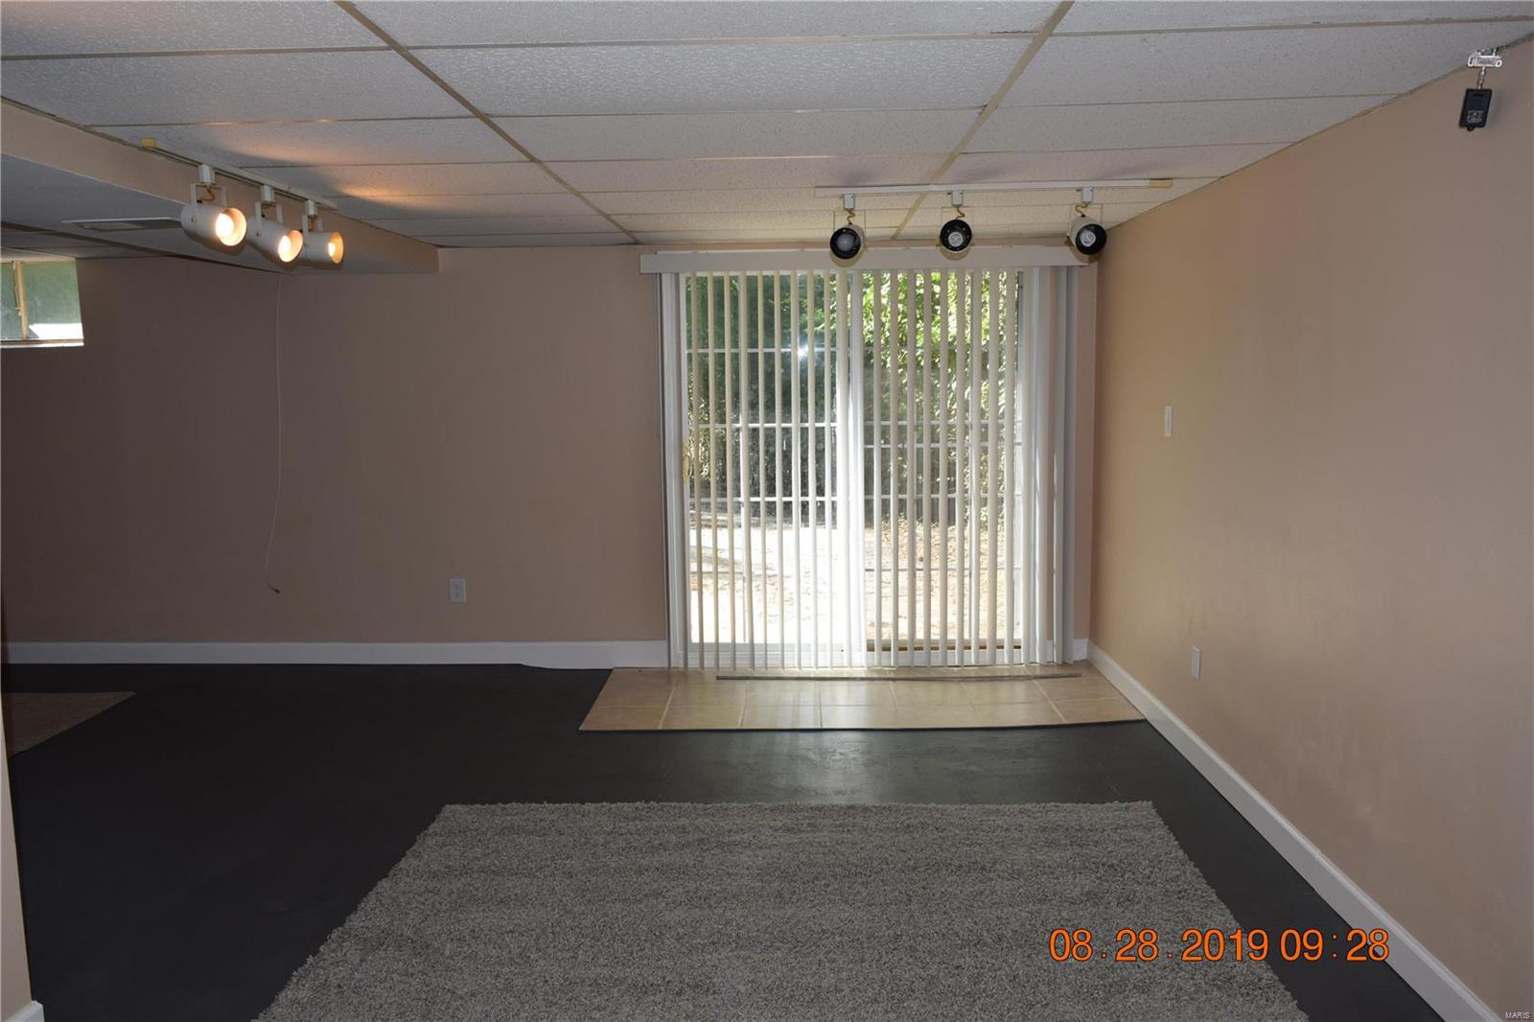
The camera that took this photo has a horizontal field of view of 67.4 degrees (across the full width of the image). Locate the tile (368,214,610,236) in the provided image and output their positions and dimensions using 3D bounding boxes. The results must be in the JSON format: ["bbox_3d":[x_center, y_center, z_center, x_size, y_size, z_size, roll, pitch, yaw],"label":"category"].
[{"bbox_3d":[-1.106,-1.221,4.908,0.932,0.020,0.598,-1,7,2],"label":"tile"}]

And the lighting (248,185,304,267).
[{"bbox_3d":[-1.549,-0.901,3.624,0.155,0.235,0.110,2,8,22],"label":"lighting"}]

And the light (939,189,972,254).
[{"bbox_3d":[0.647,-0.985,3.942,0.112,0.215,0.155,0,7,9],"label":"light"}]

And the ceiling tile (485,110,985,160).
[{"bbox_3d":[-0.070,-1.006,3.067,1.195,0.022,0.586,-1,7,1],"label":"ceiling tile"}]

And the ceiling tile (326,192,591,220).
[{"bbox_3d":[-1.122,-1.145,4.303,0.932,0.020,0.598,-1,7,2],"label":"ceiling tile"}]

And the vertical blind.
[{"bbox_3d":[0.495,-0.214,5.644,2.025,1.975,0.090,-1,7,2],"label":"vertical blind"}]

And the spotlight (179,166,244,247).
[{"bbox_3d":[-1.552,-0.856,3.243,0.160,0.230,0.110,3,8,25],"label":"spotlight"}]

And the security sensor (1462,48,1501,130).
[{"bbox_3d":[1.466,-0.865,2.359,0.068,0.158,0.035,1,7,13],"label":"security sensor"}]

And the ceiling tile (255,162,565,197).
[{"bbox_3d":[-1.137,-1.069,3.699,0.932,0.020,0.598,-1,7,2],"label":"ceiling tile"}]

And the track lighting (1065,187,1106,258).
[{"bbox_3d":[1.090,-0.983,3.931,0.112,0.220,0.155,-3,7,-12],"label":"track lighting"}]

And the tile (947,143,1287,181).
[{"bbox_3d":[1.042,-1.095,3.644,0.954,0.022,0.586,-1,7,1],"label":"tile"}]

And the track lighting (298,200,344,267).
[{"bbox_3d":[-1.539,-0.954,3.957,0.150,0.215,0.110,0,7,5],"label":"track lighting"}]

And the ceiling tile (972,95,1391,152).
[{"bbox_3d":[1.023,-1.018,3.040,0.944,0.022,0.586,-1,7,1],"label":"ceiling tile"}]

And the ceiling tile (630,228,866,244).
[{"bbox_3d":[-0.012,-1.300,5.389,1.207,0.020,0.407,-1,7,2],"label":"ceiling tile"}]

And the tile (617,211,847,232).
[{"bbox_3d":[-0.028,-1.237,4.881,1.195,0.022,0.586,-1,7,1],"label":"tile"}]

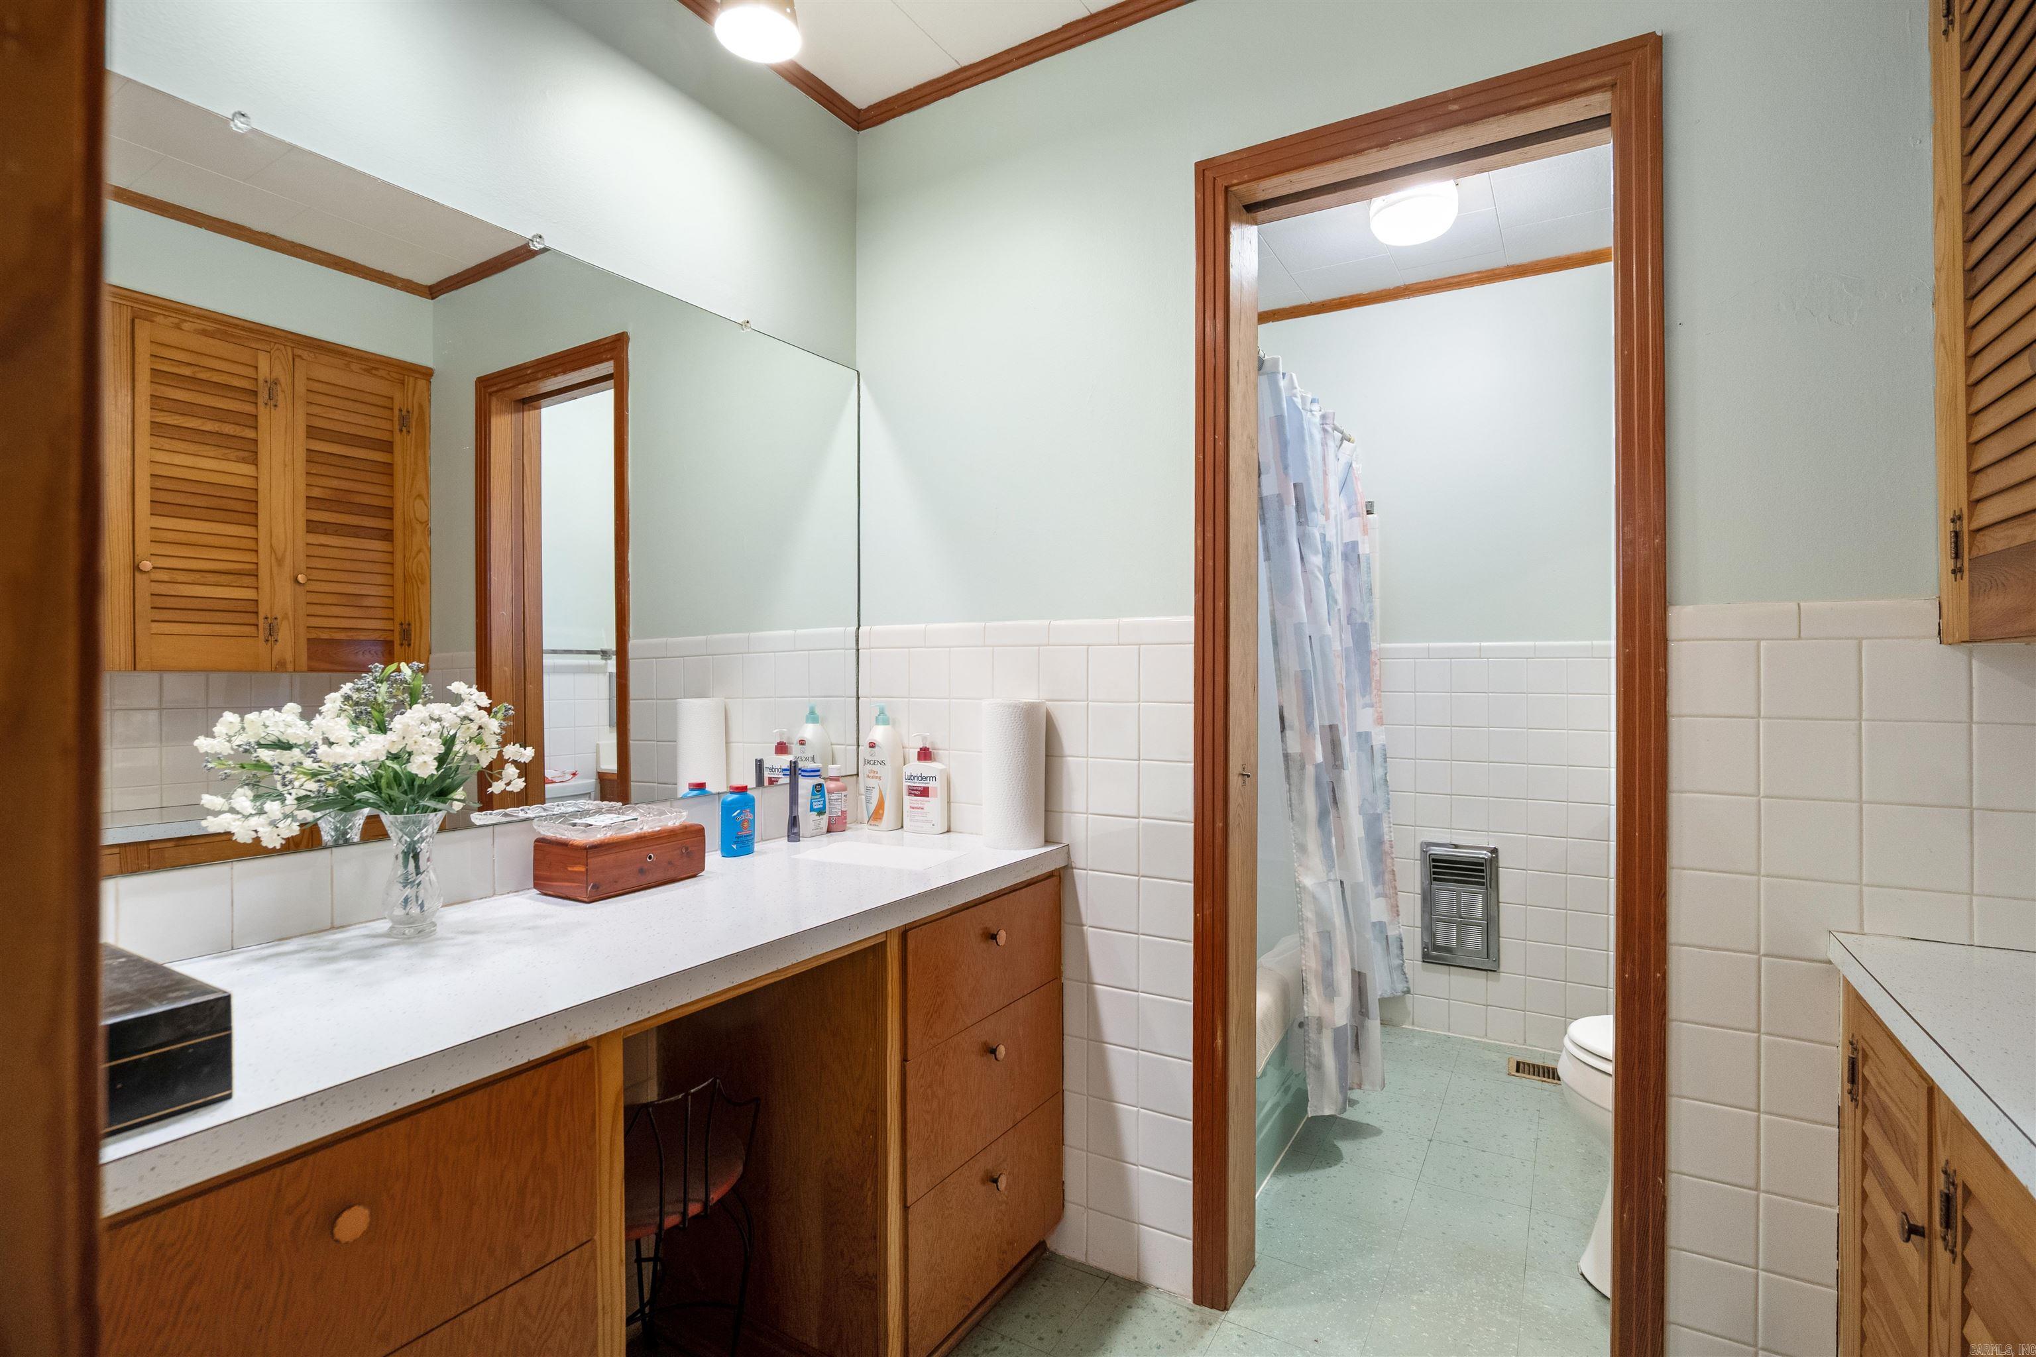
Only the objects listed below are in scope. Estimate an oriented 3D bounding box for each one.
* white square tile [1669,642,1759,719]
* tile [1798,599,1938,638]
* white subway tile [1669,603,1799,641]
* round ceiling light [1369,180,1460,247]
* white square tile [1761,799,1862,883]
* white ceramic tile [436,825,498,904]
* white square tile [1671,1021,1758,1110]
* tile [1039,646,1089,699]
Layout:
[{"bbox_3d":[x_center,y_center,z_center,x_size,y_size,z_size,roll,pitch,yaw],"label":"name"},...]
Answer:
[{"bbox_3d":[0.999,0.002,1.302,0.106,0.108,0.010,0,0,29],"label":"white square tile"},{"bbox_3d":[1.160,-0.080,1.233,0.146,0.051,0.009,0,0,29],"label":"tile"},{"bbox_3d":[1.031,-0.081,1.307,0.149,0.053,0.010,0,0,29],"label":"white subway tile"},{"bbox_3d":[1.062,-1.244,2.425,0.226,0.130,0.226,0,0,29],"label":"round ceiling light"},{"bbox_3d":[1.092,0.224,1.249,0.106,0.108,0.010,0,0,29],"label":"white square tile"},{"bbox_3d":[-0.809,0.272,1.302,0.009,0.108,0.108,1,1,30],"label":"white ceramic tile"},{"bbox_3d":[1.010,0.563,1.317,0.108,0.110,0.009,0,0,29],"label":"white square tile"},{"bbox_3d":[0.094,-0.010,1.815,0.108,0.108,0.009,1,1,30],"label":"tile"}]

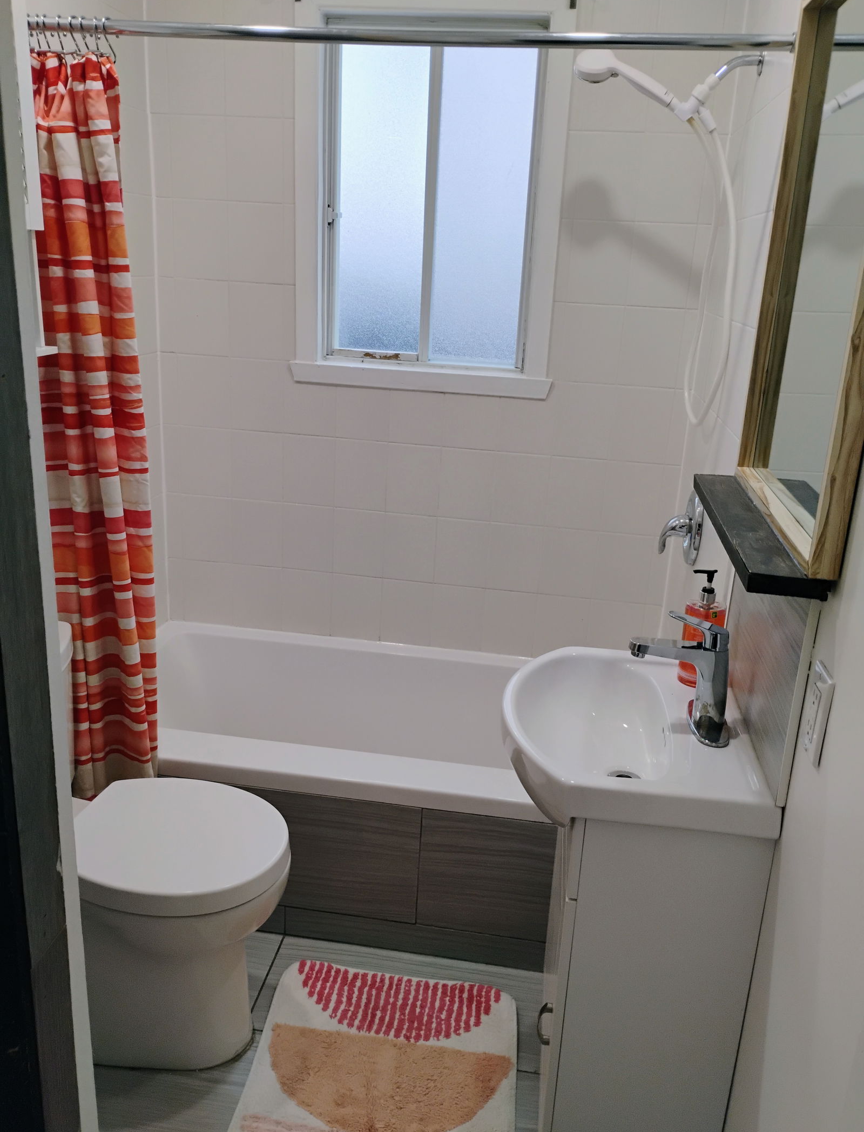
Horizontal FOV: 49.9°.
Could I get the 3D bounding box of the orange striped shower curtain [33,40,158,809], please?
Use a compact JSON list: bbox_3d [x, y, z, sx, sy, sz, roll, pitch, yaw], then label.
[{"bbox_3d":[-0.718,-0.088,1.941,0.270,1.780,0.200,5,17,7],"label":"orange striped shower curtain"}]

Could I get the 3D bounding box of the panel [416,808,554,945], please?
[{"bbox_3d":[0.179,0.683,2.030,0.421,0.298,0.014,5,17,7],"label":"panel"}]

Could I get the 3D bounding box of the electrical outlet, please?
[{"bbox_3d":[0.483,0.187,1.161,0.011,0.118,0.076,5,17,7],"label":"electrical outlet"}]

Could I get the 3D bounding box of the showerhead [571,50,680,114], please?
[{"bbox_3d":[0.410,-1.021,1.950,0.228,0.078,0.085,35,19,-3],"label":"showerhead"}]

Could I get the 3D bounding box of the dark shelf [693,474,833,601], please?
[{"bbox_3d":[0.498,-0.068,1.475,0.101,0.026,0.645,5,17,7],"label":"dark shelf"}]

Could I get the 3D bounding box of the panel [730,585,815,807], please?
[{"bbox_3d":[0.528,0.122,1.489,0.013,0.302,0.520,5,17,7],"label":"panel"}]

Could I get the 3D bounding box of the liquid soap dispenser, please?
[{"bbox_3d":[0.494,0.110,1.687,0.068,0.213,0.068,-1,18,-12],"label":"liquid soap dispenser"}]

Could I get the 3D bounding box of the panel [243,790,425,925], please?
[{"bbox_3d":[-0.310,0.639,2.091,0.569,0.298,0.014,5,17,7],"label":"panel"}]

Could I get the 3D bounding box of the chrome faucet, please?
[{"bbox_3d":[0.406,0.165,1.521,0.170,0.193,0.160,5,17,7],"label":"chrome faucet"}]

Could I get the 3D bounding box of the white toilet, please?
[{"bbox_3d":[-0.617,0.545,1.812,0.685,0.770,0.370,5,17,7],"label":"white toilet"}]

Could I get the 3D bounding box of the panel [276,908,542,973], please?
[{"bbox_3d":[-0.043,0.843,2.112,0.601,0.078,0.014,5,17,7],"label":"panel"}]

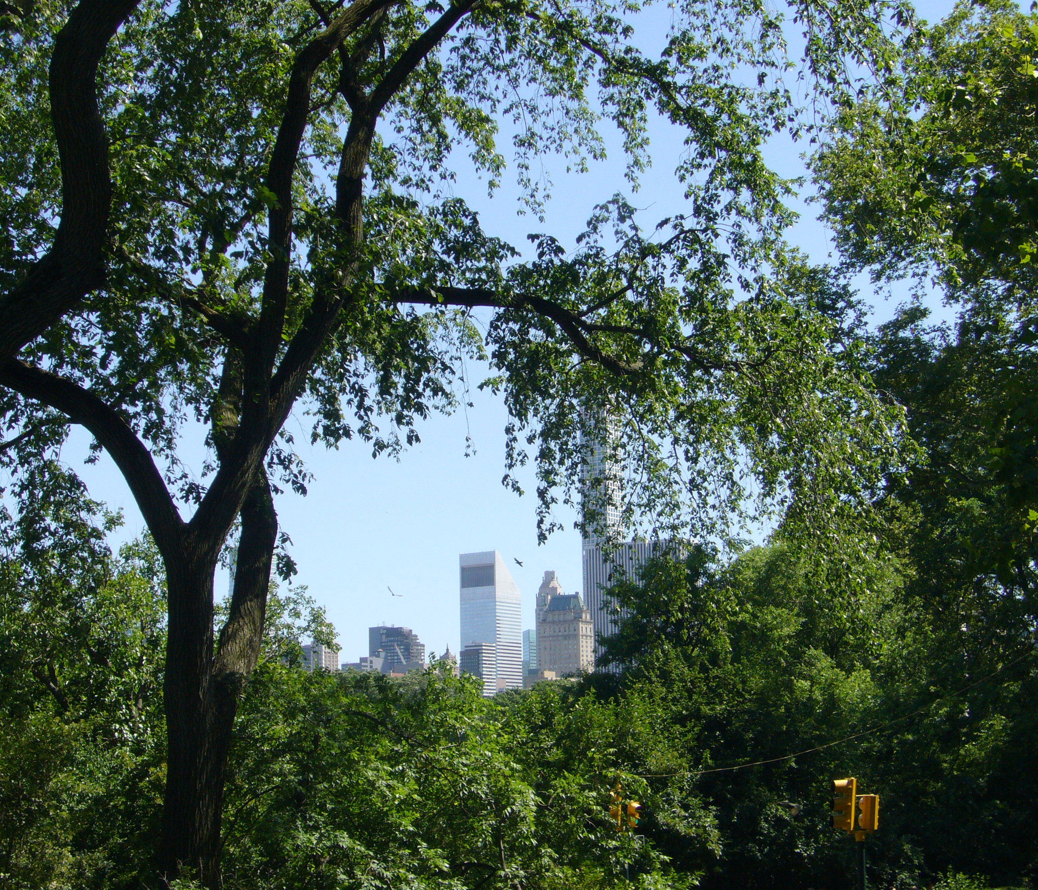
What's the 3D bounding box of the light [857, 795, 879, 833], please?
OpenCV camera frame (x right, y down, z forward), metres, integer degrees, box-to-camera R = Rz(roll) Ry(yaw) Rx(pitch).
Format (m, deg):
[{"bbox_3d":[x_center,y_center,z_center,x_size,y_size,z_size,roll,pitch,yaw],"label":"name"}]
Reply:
[{"bbox_3d":[5.123,5.409,31.700,0.250,0.510,0.320,0,-9,-6],"label":"light"}]

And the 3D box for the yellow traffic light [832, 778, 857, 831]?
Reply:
[{"bbox_3d":[4.718,5.227,31.400,0.330,0.750,0.250,0,-9,-4],"label":"yellow traffic light"}]

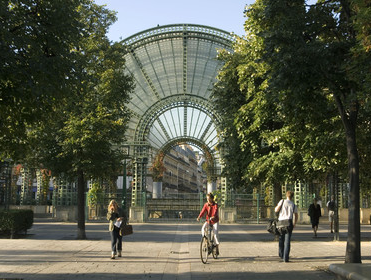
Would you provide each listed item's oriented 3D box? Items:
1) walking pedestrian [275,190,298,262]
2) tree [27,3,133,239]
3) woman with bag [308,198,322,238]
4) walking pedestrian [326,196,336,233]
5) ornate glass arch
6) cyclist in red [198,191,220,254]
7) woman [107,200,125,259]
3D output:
[{"bbox_3d":[2.678,2.273,13.015,0.600,1.831,0.500,1,-7,-5],"label":"walking pedestrian"},{"bbox_3d":[-4.485,-1.149,20.964,4.900,10.545,4.800,0,-7,0],"label":"tree"},{"bbox_3d":[5.655,3.381,21.481,0.550,1.674,0.420,0,-7,3],"label":"woman with bag"},{"bbox_3d":[7.068,3.605,23.793,0.520,1.789,0.420,-3,-7,20],"label":"walking pedestrian"},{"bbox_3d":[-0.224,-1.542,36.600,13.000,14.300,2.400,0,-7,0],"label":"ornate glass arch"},{"bbox_3d":[0.632,2.198,12.919,0.600,1.596,0.950,-2,-7,18],"label":"cyclist in red"},{"bbox_3d":[-1.905,2.462,13.549,0.540,1.583,0.460,0,-7,-2],"label":"woman"}]

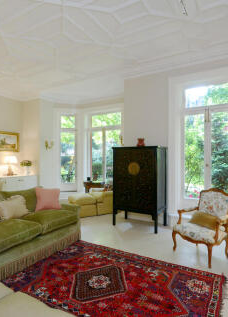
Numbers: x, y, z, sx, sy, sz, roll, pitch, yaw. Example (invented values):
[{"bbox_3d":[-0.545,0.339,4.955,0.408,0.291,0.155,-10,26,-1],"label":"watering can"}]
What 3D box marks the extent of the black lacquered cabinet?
[{"bbox_3d":[0.568,0.623,4.388,0.995,1.714,0.533,0,0,32],"label":"black lacquered cabinet"}]

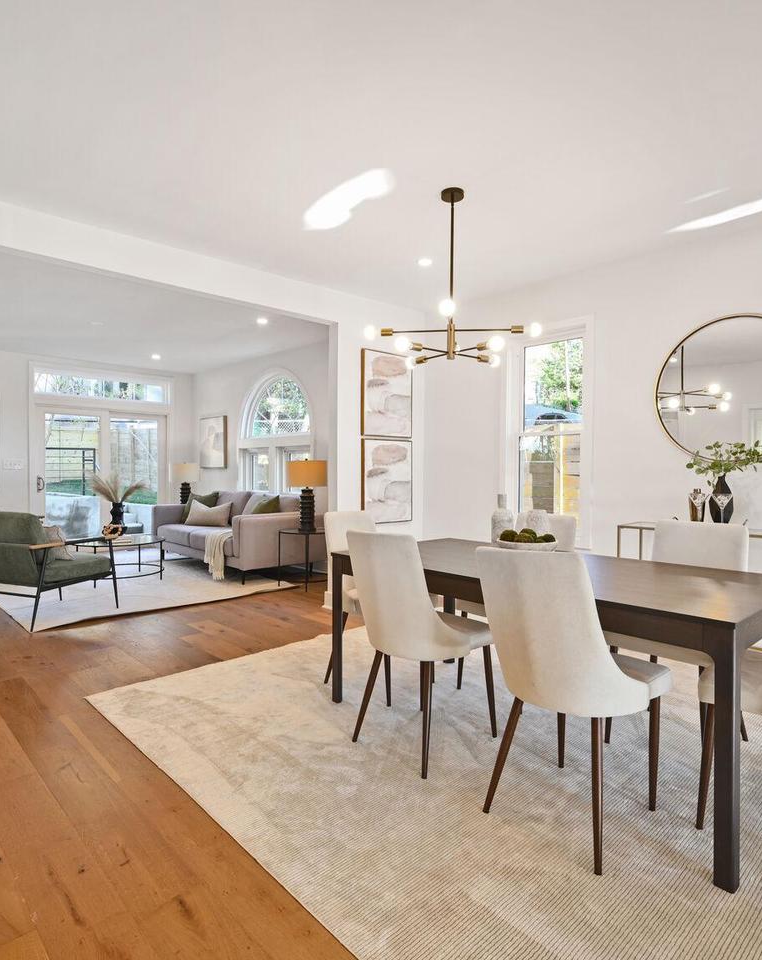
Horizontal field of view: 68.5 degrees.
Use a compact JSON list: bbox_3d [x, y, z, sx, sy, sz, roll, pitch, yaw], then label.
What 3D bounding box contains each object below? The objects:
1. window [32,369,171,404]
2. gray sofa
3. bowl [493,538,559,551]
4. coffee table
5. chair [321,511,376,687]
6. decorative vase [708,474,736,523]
[{"bbox_3d":[-3.949,-1.319,8.033,1.770,0.340,0.100,-1,2,-42],"label":"window"},{"bbox_3d":[-1.848,0.626,6.866,0.930,0.850,2.320,-1,2,-44],"label":"gray sofa"},{"bbox_3d":[0.695,0.333,2.659,0.285,0.078,0.285,0,1,0],"label":"bowl"},{"bbox_3d":[-2.806,0.858,6.004,0.930,0.410,0.930,-1,1,-44],"label":"coffee table"},{"bbox_3d":[0.005,0.664,3.150,0.600,0.940,0.490,1,2,43],"label":"chair"},{"bbox_3d":[2.030,0.138,3.331,0.130,0.345,0.130,-1,1,-44],"label":"decorative vase"}]

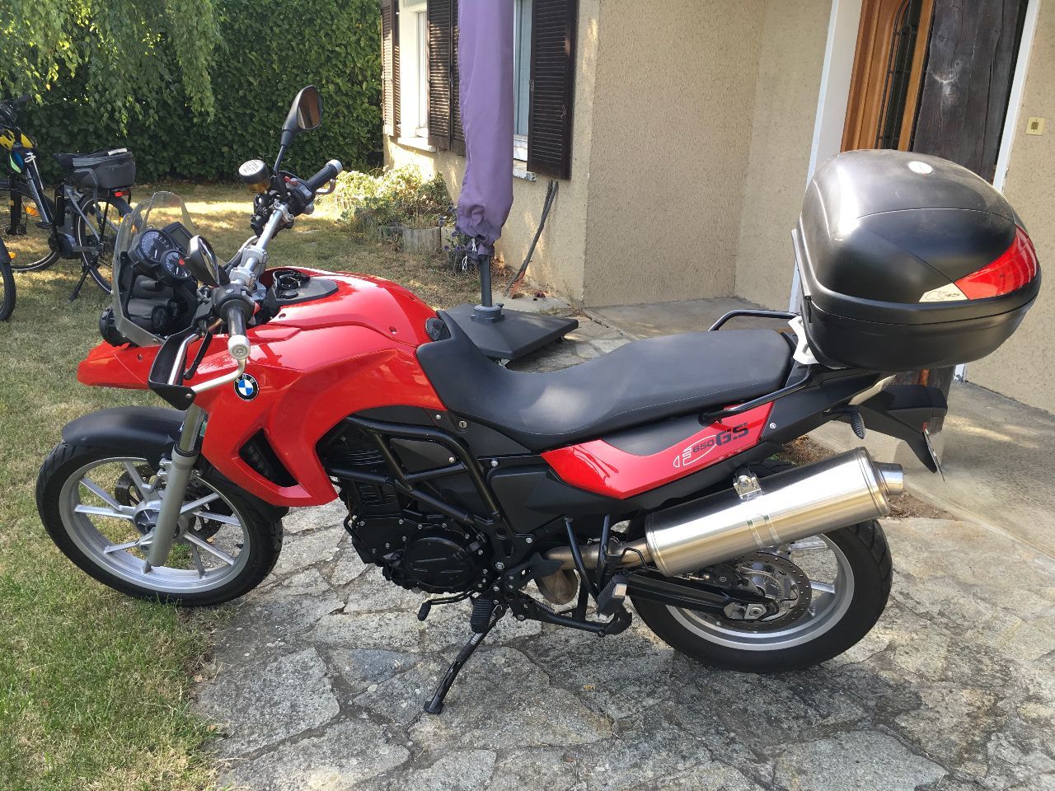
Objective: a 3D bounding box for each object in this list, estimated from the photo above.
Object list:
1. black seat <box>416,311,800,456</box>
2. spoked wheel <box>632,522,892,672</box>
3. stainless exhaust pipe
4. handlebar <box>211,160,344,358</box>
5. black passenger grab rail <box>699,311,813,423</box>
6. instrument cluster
[{"bbox_3d":[0.171,-0.058,1.919,0.780,0.250,0.270,4,35,8],"label":"black seat"},{"bbox_3d":[0.564,0.442,2.202,0.656,0.656,0.145,4,35,8],"label":"spoked wheel"},{"bbox_3d":[0.393,0.283,1.926,0.820,0.155,0.150,-19,28,26],"label":"stainless exhaust pipe"},{"bbox_3d":[-0.546,-0.306,1.873,0.200,0.180,0.800,1,35,3],"label":"handlebar"},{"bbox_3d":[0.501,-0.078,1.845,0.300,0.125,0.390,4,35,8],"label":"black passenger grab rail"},{"bbox_3d":[-0.788,-0.300,1.921,0.080,0.140,0.185,-31,24,28],"label":"instrument cluster"}]

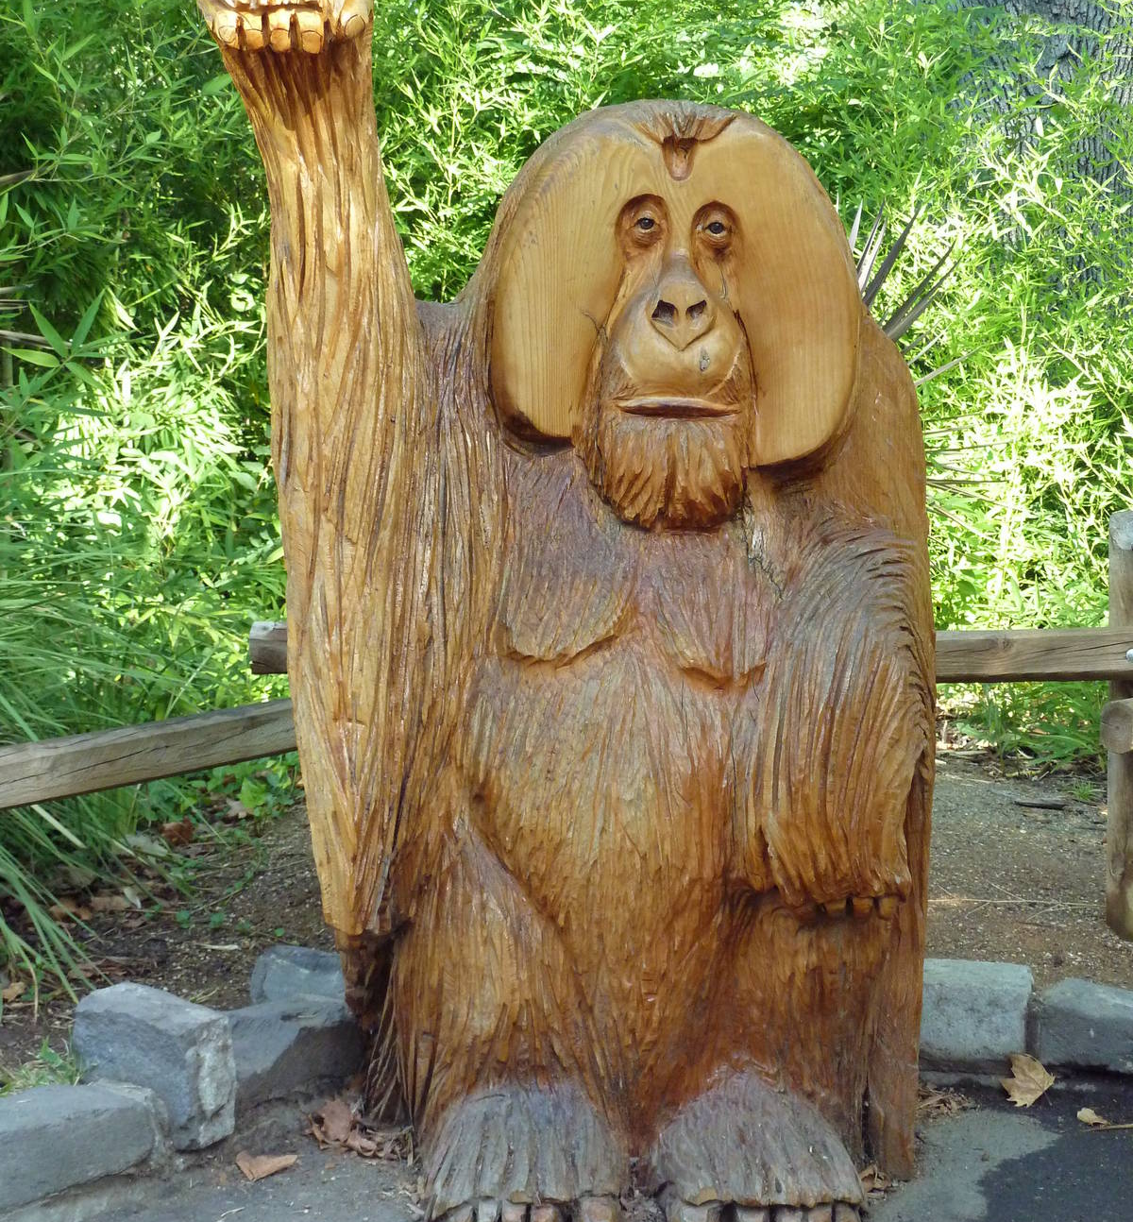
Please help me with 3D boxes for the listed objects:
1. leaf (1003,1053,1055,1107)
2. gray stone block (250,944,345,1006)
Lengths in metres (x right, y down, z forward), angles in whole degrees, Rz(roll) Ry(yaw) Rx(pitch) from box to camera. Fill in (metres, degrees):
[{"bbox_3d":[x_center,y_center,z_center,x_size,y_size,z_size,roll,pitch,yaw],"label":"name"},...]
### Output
[{"bbox_3d":[1.000,1.007,5.183,0.115,0.100,0.060,0,4,0],"label":"leaf"},{"bbox_3d":[-0.605,0.906,5.696,0.280,0.200,0.210,0,4,6],"label":"gray stone block"}]

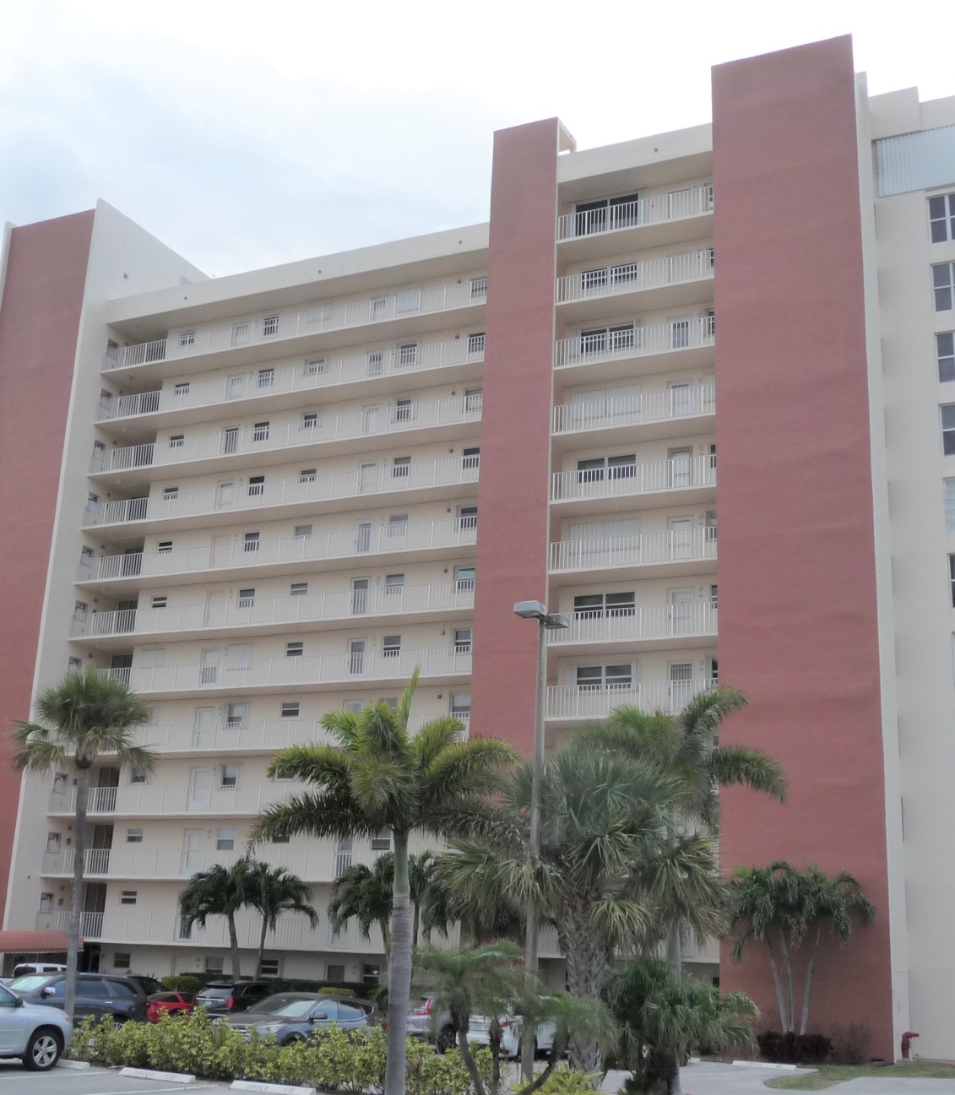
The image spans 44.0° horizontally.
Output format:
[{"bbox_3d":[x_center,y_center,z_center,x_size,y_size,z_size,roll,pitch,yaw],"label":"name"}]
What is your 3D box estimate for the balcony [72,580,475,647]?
[{"bbox_3d":[-8.959,3.008,50.662,20.026,1.130,1.650,-5,-18,22],"label":"balcony"}]

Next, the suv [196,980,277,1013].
[{"bbox_3d":[-8.217,16.889,43.596,1.900,1.680,4.750,-6,-16,29],"label":"suv"}]

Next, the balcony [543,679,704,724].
[{"bbox_3d":[5.666,5.476,41.654,6.450,1.300,1.500,-6,-18,25],"label":"balcony"}]

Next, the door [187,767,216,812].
[{"bbox_3d":[-12.045,10.546,50.876,0.970,2.080,0.100,-5,-18,24],"label":"door"}]

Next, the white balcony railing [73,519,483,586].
[{"bbox_3d":[-8.926,0.417,52.729,21.300,1.300,1.600,-6,-18,25],"label":"white balcony railing"}]

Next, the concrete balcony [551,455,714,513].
[{"bbox_3d":[6.002,-2.289,43.580,6.450,1.300,1.600,-6,-18,25],"label":"concrete balcony"}]

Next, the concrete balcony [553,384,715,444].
[{"bbox_3d":[5.761,-5.165,43.703,6.400,1.100,0.100,-6,-18,25],"label":"concrete balcony"}]

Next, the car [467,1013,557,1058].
[{"bbox_3d":[1.350,11.750,28.800,1.800,1.480,4.500,-8,-19,30],"label":"car"}]

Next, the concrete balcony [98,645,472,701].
[{"bbox_3d":[-8.994,5.697,52.175,19.691,1.180,1.700,-4,-15,23],"label":"concrete balcony"}]

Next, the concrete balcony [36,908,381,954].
[{"bbox_3d":[-11.226,16.574,51.039,19.364,1.391,1.751,-4,-17,22],"label":"concrete balcony"}]

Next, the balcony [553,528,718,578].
[{"bbox_3d":[5.370,0.083,41.134,6.048,1.040,0.080,-5,-18,22],"label":"balcony"}]

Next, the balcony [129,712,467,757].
[{"bbox_3d":[-8.582,8.042,51.309,18.334,1.133,0.103,-4,-17,22],"label":"balcony"}]

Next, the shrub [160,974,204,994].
[{"bbox_3d":[-11.651,17.525,46.545,1.660,1.277,1.463,6,-16,-12],"label":"shrub"}]

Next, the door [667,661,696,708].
[{"bbox_3d":[7.309,5.135,42.256,0.980,2.040,0.120,-4,-15,23],"label":"door"}]

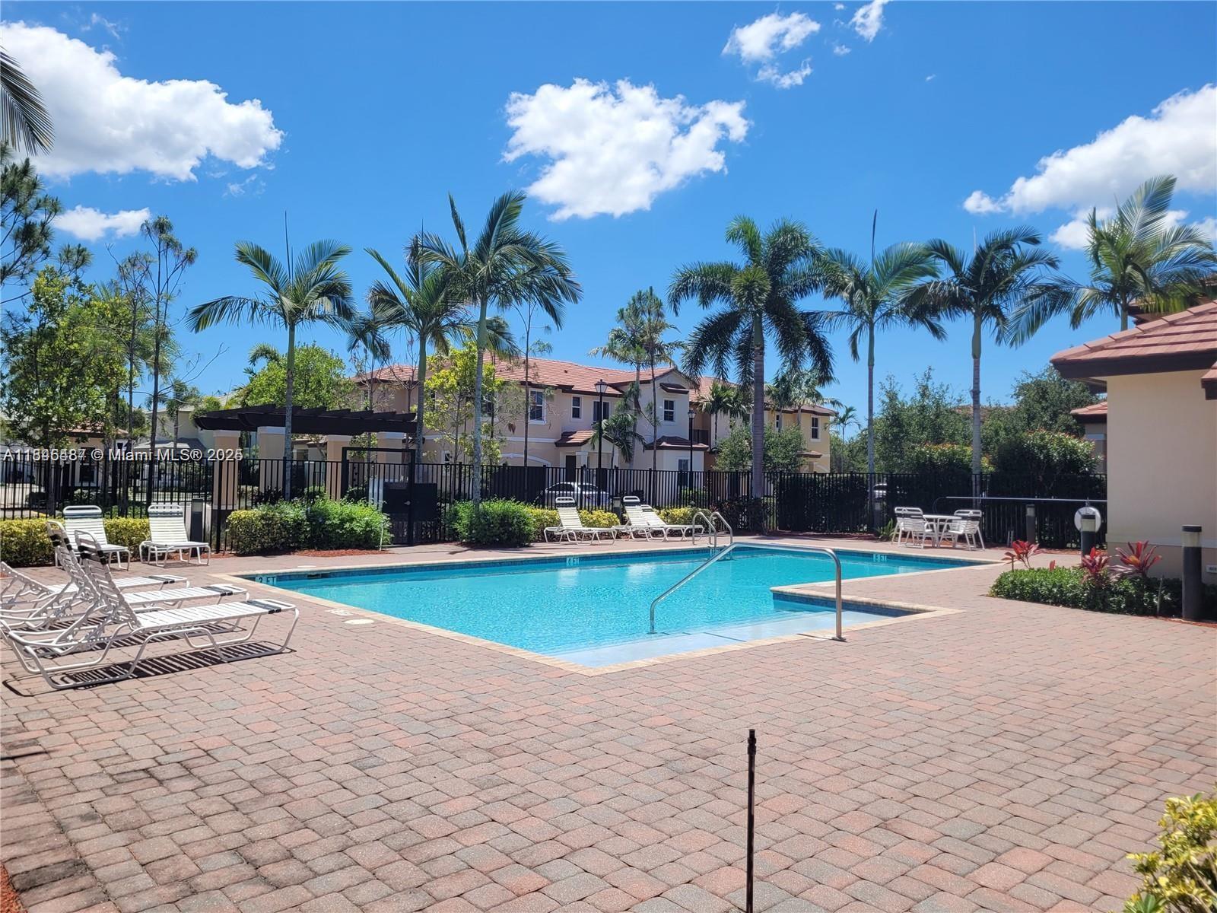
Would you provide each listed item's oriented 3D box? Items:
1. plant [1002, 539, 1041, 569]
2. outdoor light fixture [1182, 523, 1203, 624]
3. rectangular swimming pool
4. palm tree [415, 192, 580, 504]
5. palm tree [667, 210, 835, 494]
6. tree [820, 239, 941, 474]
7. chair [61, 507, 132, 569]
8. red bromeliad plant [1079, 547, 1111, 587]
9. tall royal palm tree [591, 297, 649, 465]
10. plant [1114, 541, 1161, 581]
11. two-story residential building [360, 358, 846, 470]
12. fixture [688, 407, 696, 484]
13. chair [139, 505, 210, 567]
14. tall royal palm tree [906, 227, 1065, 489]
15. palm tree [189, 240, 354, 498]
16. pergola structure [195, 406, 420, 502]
[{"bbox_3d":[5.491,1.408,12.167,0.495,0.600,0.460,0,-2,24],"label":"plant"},{"bbox_3d":[6.651,1.322,10.414,0.190,1.071,0.190,0,-2,33],"label":"outdoor light fixture"},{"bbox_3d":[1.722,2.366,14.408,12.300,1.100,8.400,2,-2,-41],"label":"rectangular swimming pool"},{"bbox_3d":[-2.581,-1.984,20.466,3.671,7.920,3.700,1,-2,-8],"label":"palm tree"},{"bbox_3d":[4.098,-2.403,26.885,4.711,9.395,4.700,1,-2,9],"label":"palm tree"},{"bbox_3d":[7.915,-2.010,26.700,3.600,8.500,3.600,1,-1,0],"label":"tree"},{"bbox_3d":[-8.017,1.284,14.208,0.700,0.920,1.450,2,-2,-41],"label":"chair"},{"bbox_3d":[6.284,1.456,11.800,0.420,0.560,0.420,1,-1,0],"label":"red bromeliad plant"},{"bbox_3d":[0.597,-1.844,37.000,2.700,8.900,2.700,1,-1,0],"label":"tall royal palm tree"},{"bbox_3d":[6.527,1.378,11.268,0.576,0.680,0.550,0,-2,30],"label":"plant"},{"bbox_3d":[1.846,-1.170,49.528,30.000,8.000,14.000,2,-2,-41],"label":"two-story residential building"},{"bbox_3d":[3.168,0.320,35.008,0.360,4.400,0.360,1,-2,5],"label":"fixture"},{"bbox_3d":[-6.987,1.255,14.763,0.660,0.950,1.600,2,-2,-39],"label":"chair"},{"bbox_3d":[10.022,-1.893,24.300,4.100,8.300,4.000,1,-1,0],"label":"tall royal palm tree"},{"bbox_3d":[-7.107,-1.321,19.300,3.400,6.500,3.400,1,-1,0],"label":"palm tree"},{"bbox_3d":[-7.055,0.472,21.483,4.200,2.900,3.850,3,-2,-43],"label":"pergola structure"}]

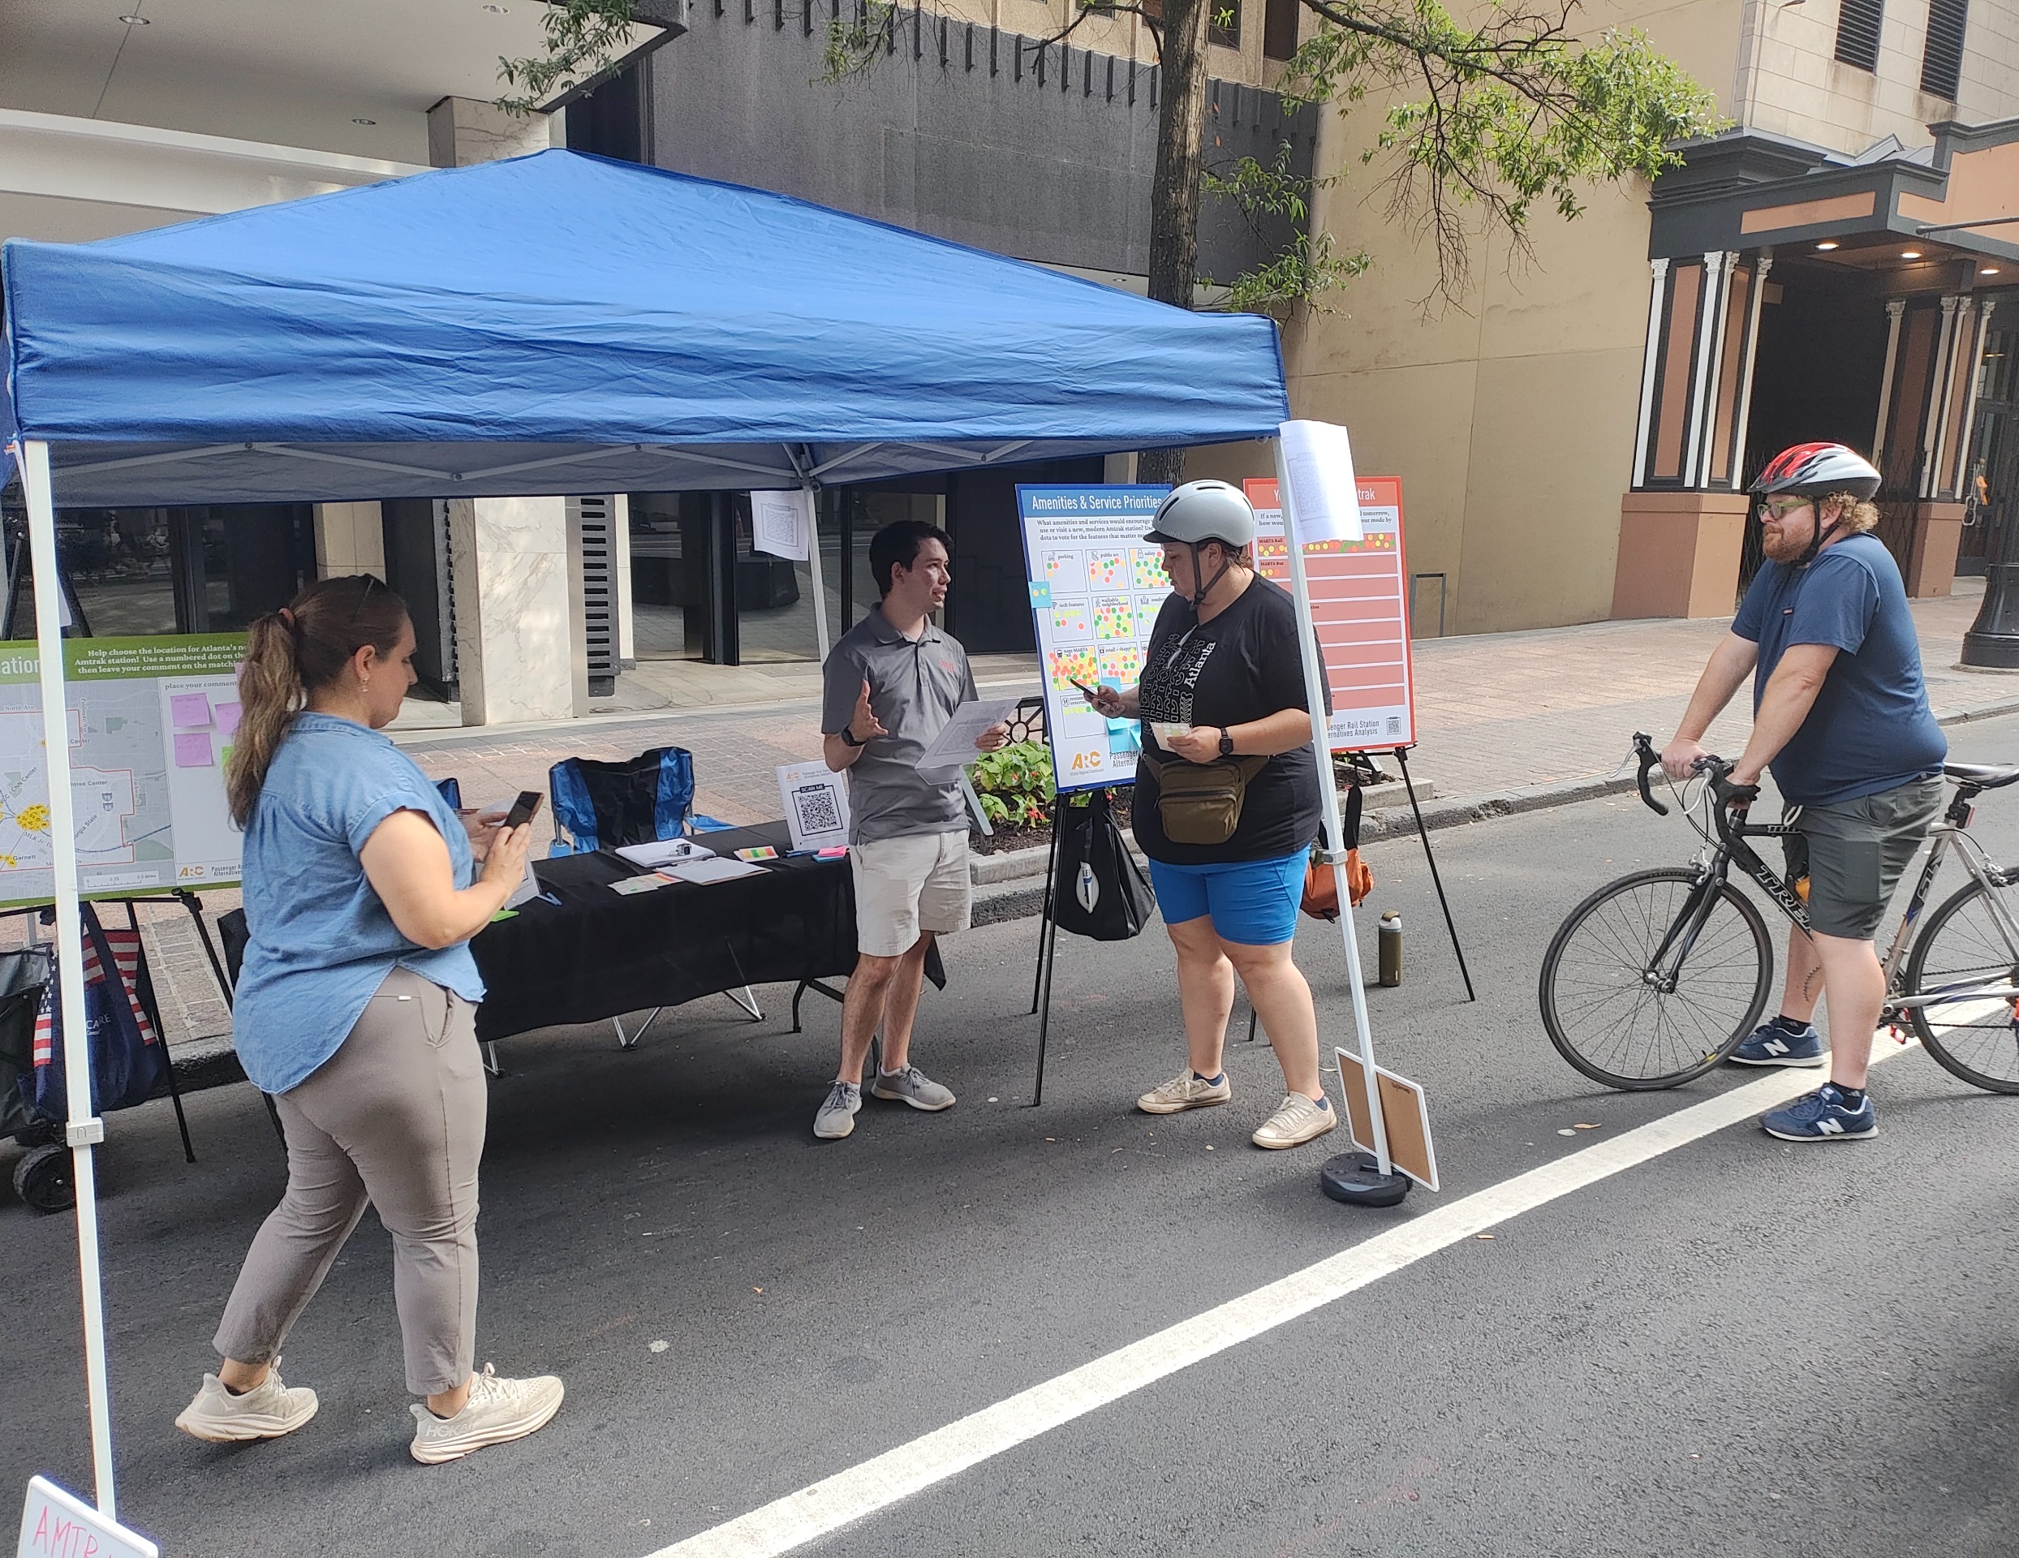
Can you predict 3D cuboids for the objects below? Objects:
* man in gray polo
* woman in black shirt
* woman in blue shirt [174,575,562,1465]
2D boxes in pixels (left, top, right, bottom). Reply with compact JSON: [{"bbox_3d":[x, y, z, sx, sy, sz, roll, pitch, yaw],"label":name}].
[{"bbox_3d":[-0.293,0.140,4.090,0.510,1.660,0.460,-7,15,-34],"label":"man in gray polo"},{"bbox_3d":[0.598,0.105,4.028,0.610,1.750,0.570,-7,15,-34],"label":"woman in black shirt"},{"bbox_3d":[-1.165,0.437,2.695,0.710,1.590,0.490,-3,13,-20],"label":"woman in blue shirt"}]

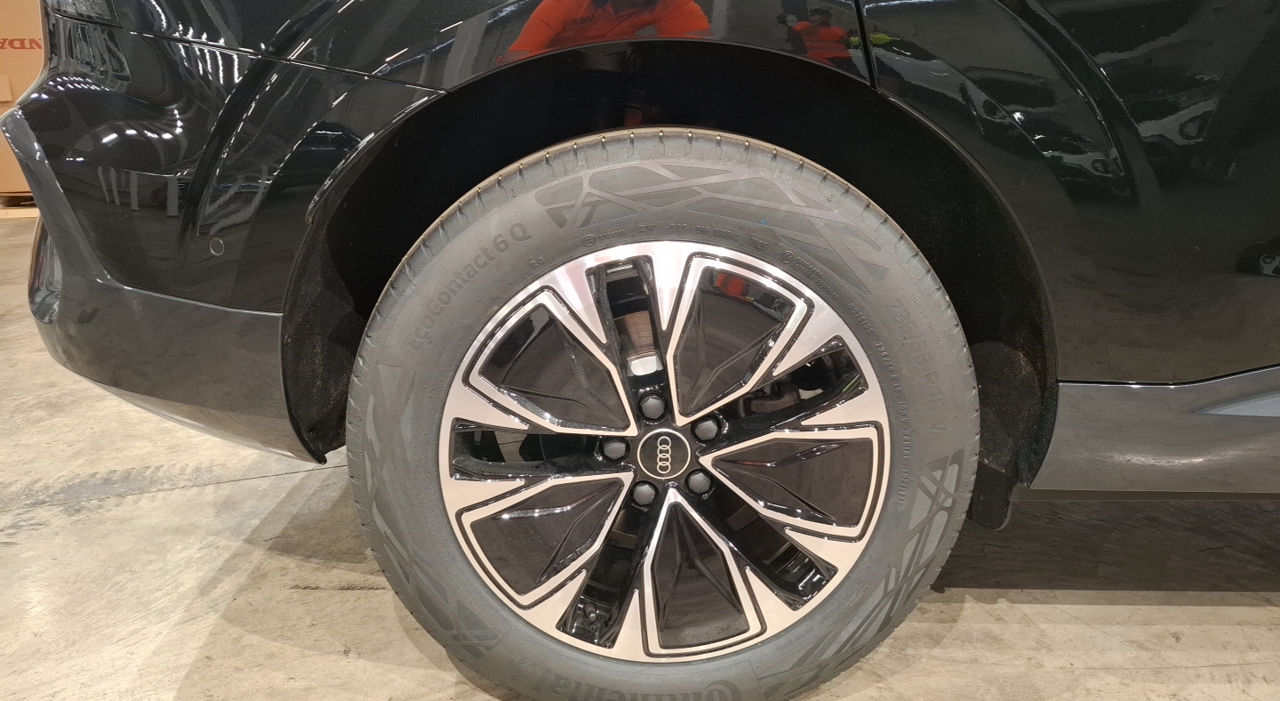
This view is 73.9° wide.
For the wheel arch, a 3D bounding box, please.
[{"bbox_3d":[0.036,-0.084,0.965,0.820,0.490,0.220,0,15,-1],"label":"wheel arch"}]

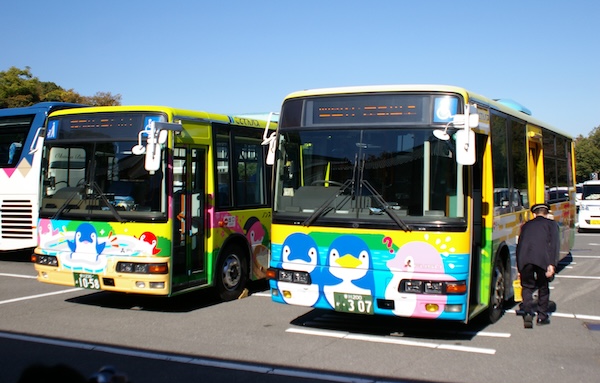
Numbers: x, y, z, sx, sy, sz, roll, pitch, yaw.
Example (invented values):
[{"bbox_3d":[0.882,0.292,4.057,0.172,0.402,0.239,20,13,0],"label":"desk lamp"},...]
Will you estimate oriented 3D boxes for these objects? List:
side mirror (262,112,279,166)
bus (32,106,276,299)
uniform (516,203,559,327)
[{"bbox_3d":[-0.352,-0.620,8.400,0.270,0.650,0.220,1,1,28],"label":"side mirror"},{"bbox_3d":[-0.694,0.069,12.693,2.400,2.780,8.550,1,1,28],"label":"bus"},{"bbox_3d":[2.870,0.850,8.470,0.540,1.500,0.600,1,1,22],"label":"uniform"}]

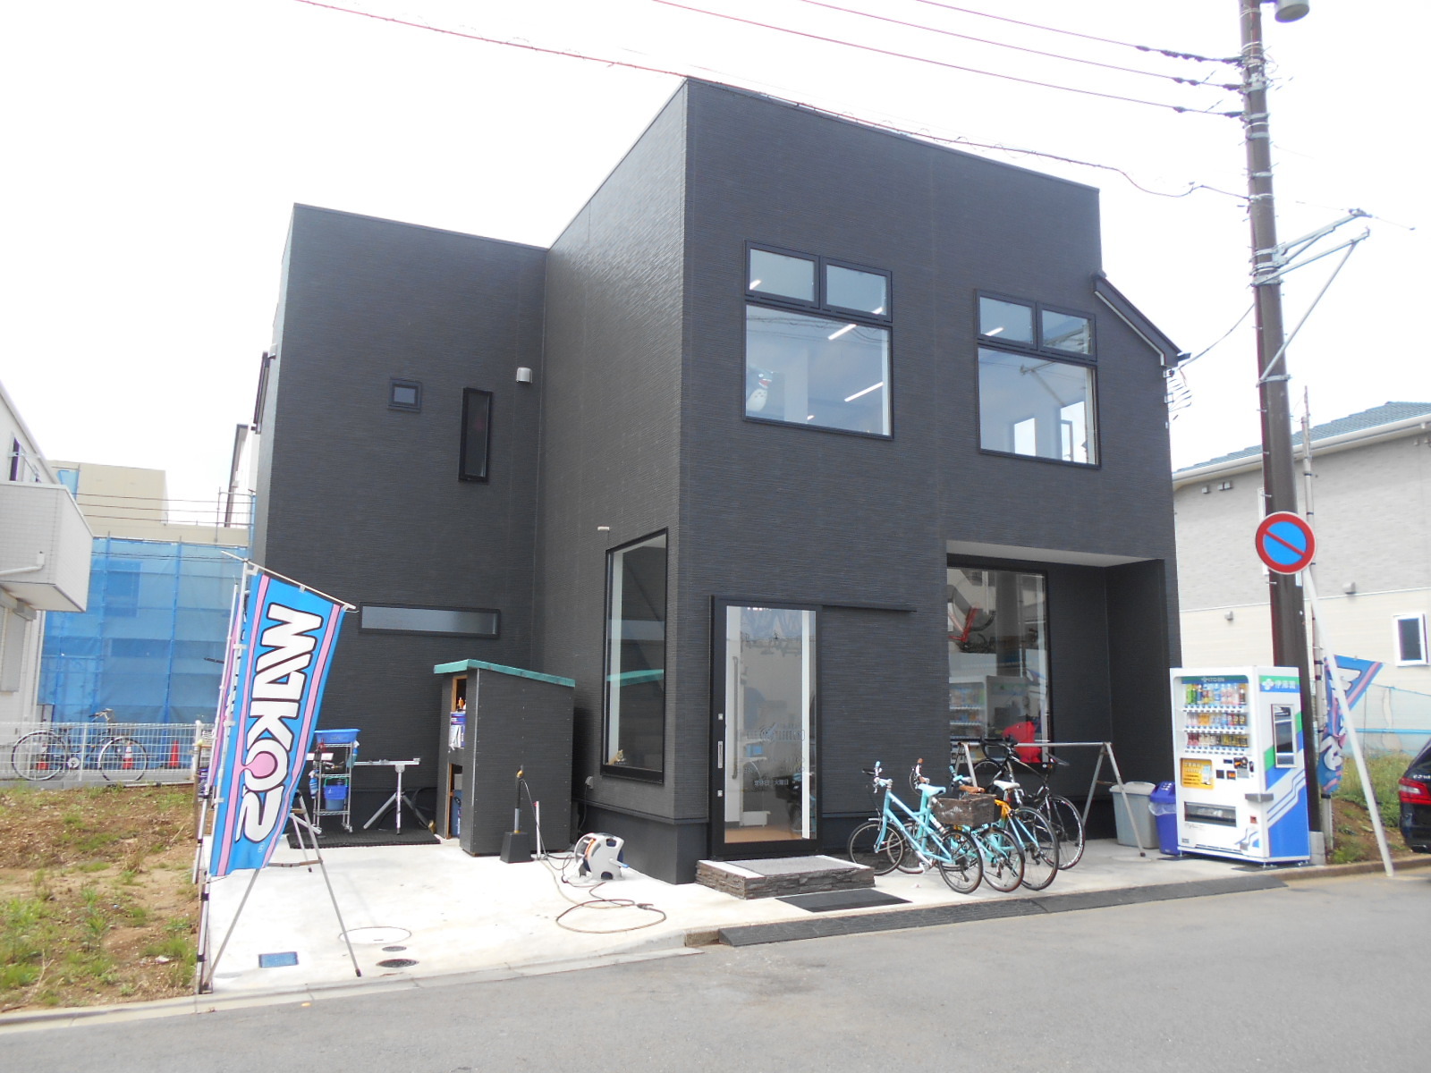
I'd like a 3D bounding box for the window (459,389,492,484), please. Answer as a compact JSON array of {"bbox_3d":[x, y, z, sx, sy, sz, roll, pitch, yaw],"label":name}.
[{"bbox_3d":[-2.980,-1.259,13.382,0.370,1.170,0.100,5,-9,-25],"label":"window"}]

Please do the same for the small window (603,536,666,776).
[{"bbox_3d":[-0.761,1.153,10.219,0.120,2.247,1.632,5,-9,-25],"label":"small window"}]

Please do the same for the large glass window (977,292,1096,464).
[{"bbox_3d":[3.415,-1.642,11.385,1.636,1.725,0.120,5,-9,-25],"label":"large glass window"}]

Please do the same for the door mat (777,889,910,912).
[{"bbox_3d":[1.002,2.851,8.456,0.900,0.020,0.620,5,-9,-25],"label":"door mat"}]

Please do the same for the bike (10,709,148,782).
[{"bbox_3d":[-9.047,2.984,15.300,1.740,1.030,0.550,5,-9,-25],"label":"bike"}]

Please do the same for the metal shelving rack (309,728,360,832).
[{"bbox_3d":[-4.223,2.721,11.934,0.440,1.095,0.380,5,-9,-25],"label":"metal shelving rack"}]

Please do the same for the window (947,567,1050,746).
[{"bbox_3d":[2.989,1.445,11.762,1.632,2.242,0.120,5,-9,-25],"label":"window"}]

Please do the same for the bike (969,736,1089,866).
[{"bbox_3d":[2.999,2.542,10.393,0.450,0.970,1.620,5,5,-29],"label":"bike"}]

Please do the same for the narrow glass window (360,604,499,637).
[{"bbox_3d":[-3.406,1.016,12.885,1.657,0.351,0.120,5,-9,-25],"label":"narrow glass window"}]

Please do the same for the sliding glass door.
[{"bbox_3d":[0.485,1.678,9.592,1.000,2.130,0.070,5,-9,-25],"label":"sliding glass door"}]

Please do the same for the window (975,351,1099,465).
[{"bbox_3d":[3.476,-1.374,11.511,1.640,1.120,0.100,5,-9,-25],"label":"window"}]

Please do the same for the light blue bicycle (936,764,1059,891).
[{"bbox_3d":[2.404,2.535,9.450,0.540,0.970,1.620,6,-10,-32],"label":"light blue bicycle"}]

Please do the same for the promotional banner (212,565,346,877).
[{"bbox_3d":[-2.693,1.153,6.580,0.620,1.820,0.150,6,-10,-35],"label":"promotional banner"}]

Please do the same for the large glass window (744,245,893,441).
[{"bbox_3d":[0.998,-1.839,10.257,1.628,1.725,0.120,5,-9,-25],"label":"large glass window"}]

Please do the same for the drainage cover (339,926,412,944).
[{"bbox_3d":[-2.397,2.801,7.553,0.500,0.020,0.500,5,-9,-25],"label":"drainage cover"}]

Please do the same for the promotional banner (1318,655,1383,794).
[{"bbox_3d":[6.505,1.922,11.000,0.620,1.420,0.200,-4,-10,30],"label":"promotional banner"}]

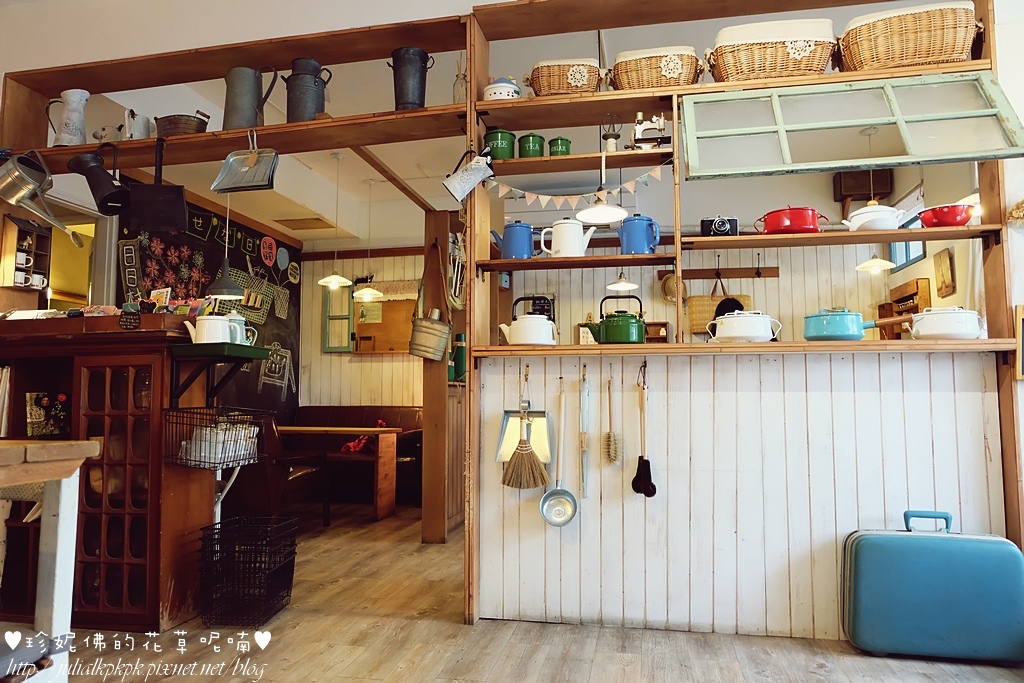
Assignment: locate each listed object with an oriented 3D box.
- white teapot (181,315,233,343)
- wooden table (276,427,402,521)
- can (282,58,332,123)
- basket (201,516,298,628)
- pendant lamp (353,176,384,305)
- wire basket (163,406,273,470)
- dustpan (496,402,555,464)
[{"bbox_3d":[-1.273,-0.034,2.886,0.250,0.125,0.146,0,-4,6],"label":"white teapot"},{"bbox_3d":[-1.585,1.028,5.362,1.306,0.672,0.547,-1,-4,11],"label":"wooden table"},{"bbox_3d":[-1.026,-1.222,3.407,0.257,0.345,0.180,-1,-4,14],"label":"can"},{"bbox_3d":[-1.118,0.981,2.919,0.286,0.400,0.294,0,-4,5],"label":"basket"},{"bbox_3d":[-1.178,-0.831,5.577,0.254,1.015,0.254,-1,-4,11],"label":"pendant lamp"},{"bbox_3d":[-1.241,0.400,2.889,0.278,0.216,0.355,3,-4,11],"label":"wire basket"},{"bbox_3d":[0.053,0.382,2.891,0.229,0.267,0.082,-1,-4,11],"label":"dustpan"}]

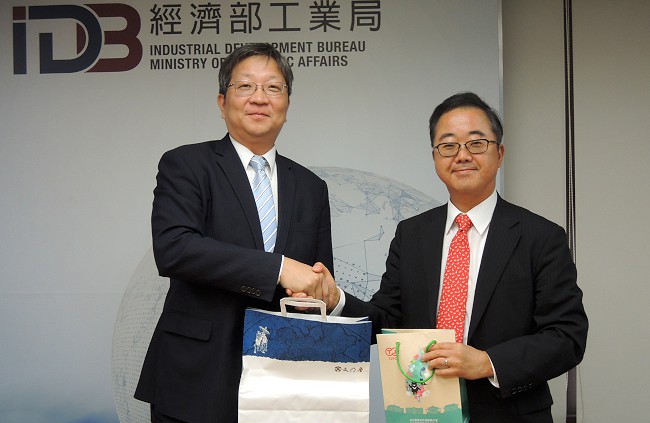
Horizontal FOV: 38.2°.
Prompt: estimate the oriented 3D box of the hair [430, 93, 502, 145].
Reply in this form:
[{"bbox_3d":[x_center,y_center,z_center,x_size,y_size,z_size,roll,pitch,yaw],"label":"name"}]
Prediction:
[{"bbox_3d":[0.344,-0.214,2.295,0.182,0.168,0.209,-6,3,15],"label":"hair"}]

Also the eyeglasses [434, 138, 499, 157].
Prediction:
[{"bbox_3d":[0.342,-0.149,2.259,0.139,0.042,0.141,-6,2,15],"label":"eyeglasses"}]

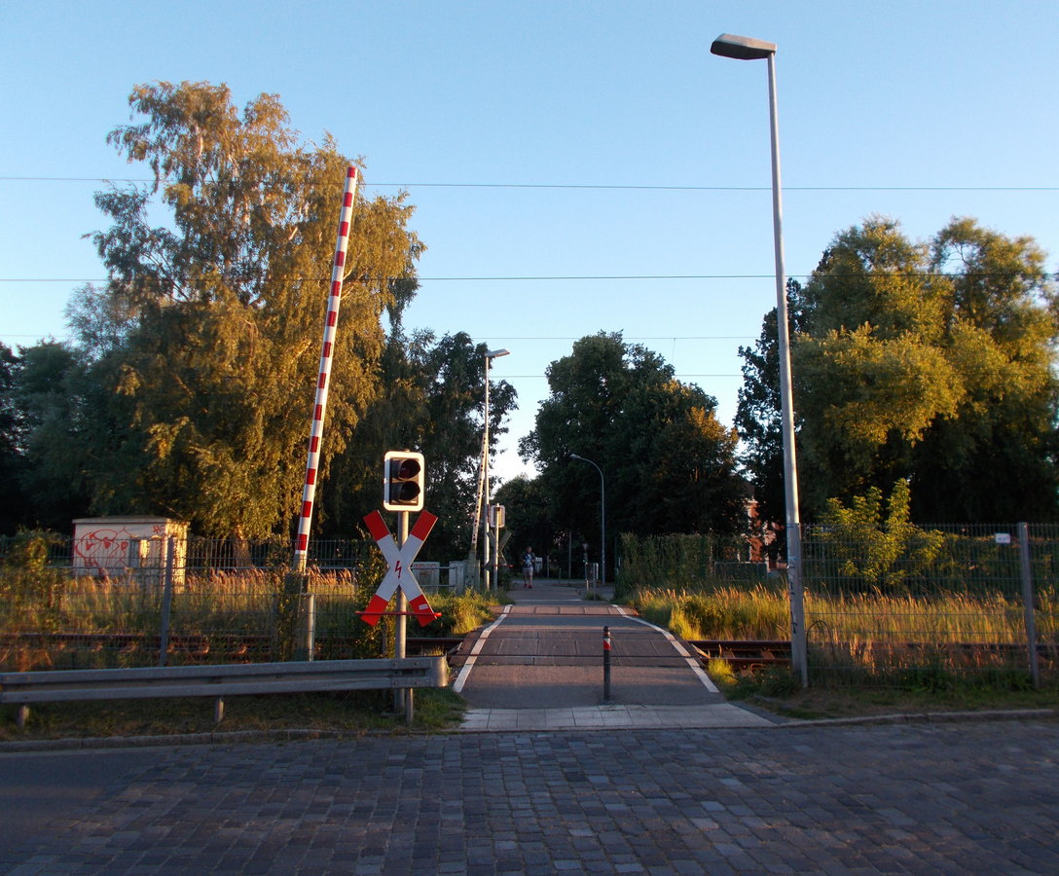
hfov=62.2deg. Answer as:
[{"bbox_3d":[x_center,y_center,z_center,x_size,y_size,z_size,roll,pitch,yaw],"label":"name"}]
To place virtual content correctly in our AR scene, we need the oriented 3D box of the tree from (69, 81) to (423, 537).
[{"bbox_3d":[-11.022,-4.447,35.464,13.465,21.278,12.118,0,-8,0],"label":"tree"}]

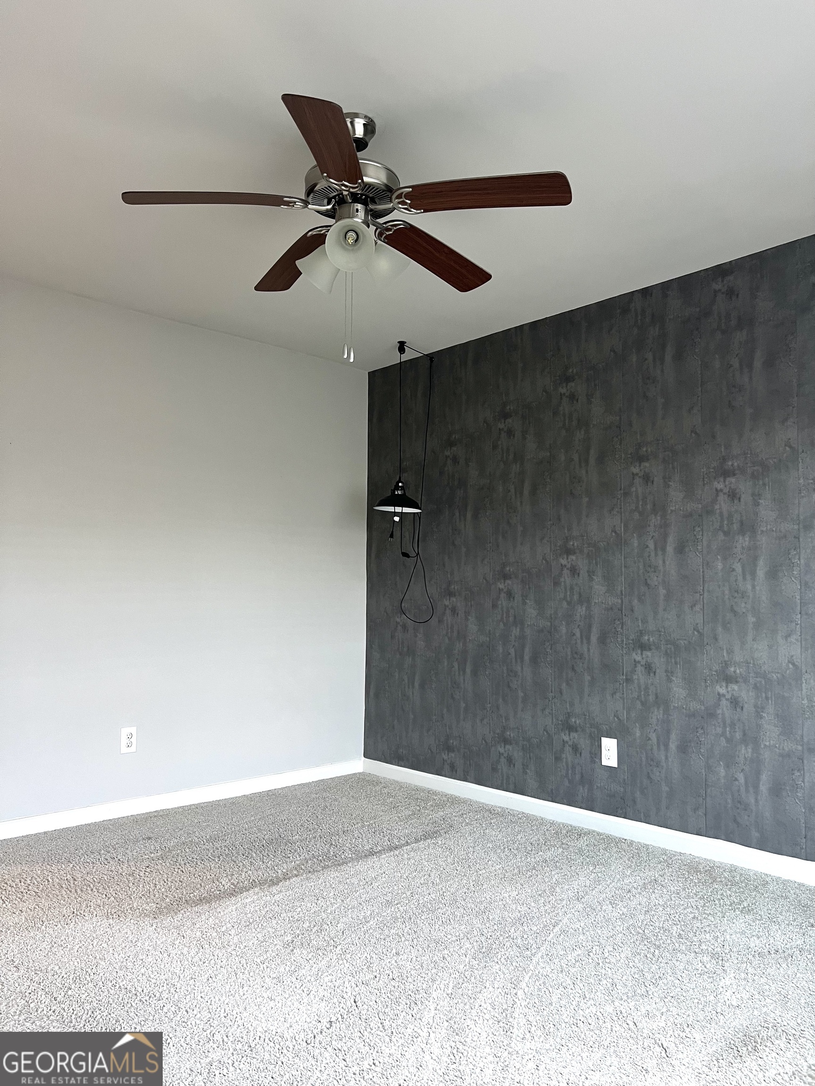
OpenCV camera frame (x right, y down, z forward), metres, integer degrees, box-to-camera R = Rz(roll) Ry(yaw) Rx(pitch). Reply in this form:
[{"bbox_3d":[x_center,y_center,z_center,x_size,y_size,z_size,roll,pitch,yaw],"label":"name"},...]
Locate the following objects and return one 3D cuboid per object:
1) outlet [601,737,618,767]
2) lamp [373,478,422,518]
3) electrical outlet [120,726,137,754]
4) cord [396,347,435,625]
[{"bbox_3d":[0.907,0.941,3.668,0.008,0.122,0.078,4,-5,-43],"label":"outlet"},{"bbox_3d":[-0.044,-0.253,4.433,0.262,0.215,0.262,3,-4,0],"label":"lamp"},{"bbox_3d":[-1.331,0.944,3.904,0.078,0.122,0.008,4,-5,-43],"label":"electrical outlet"},{"bbox_3d":[0.044,-0.328,4.504,0.255,1.545,0.085,4,-5,-43],"label":"cord"}]

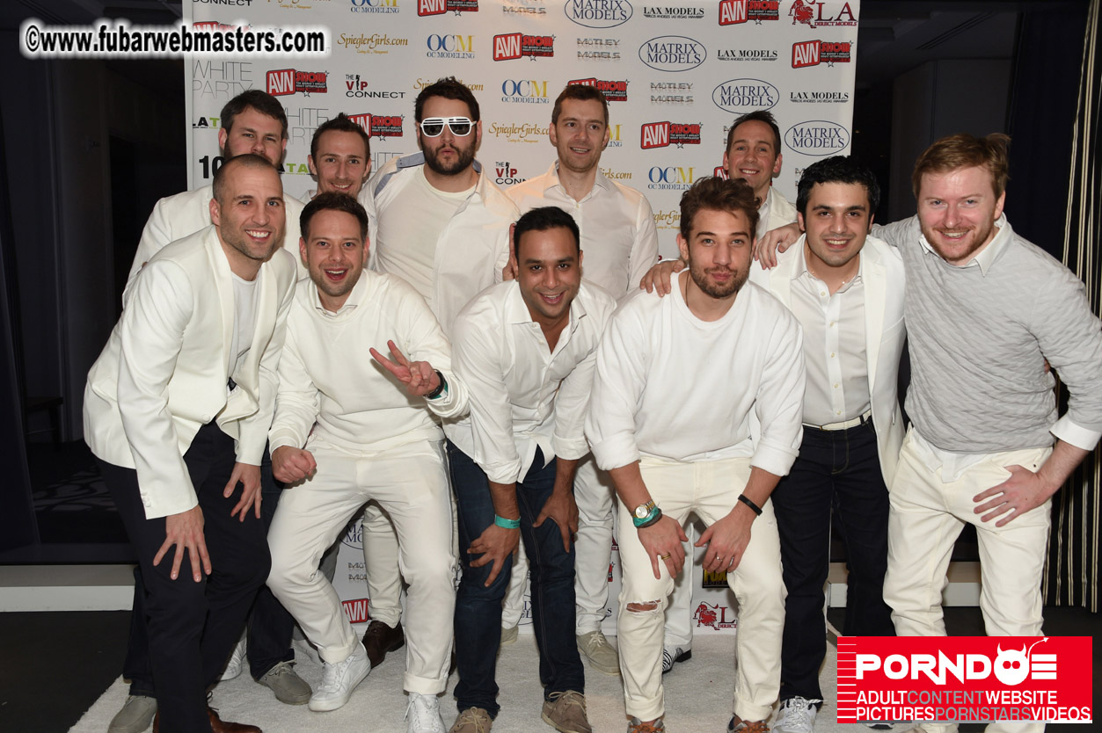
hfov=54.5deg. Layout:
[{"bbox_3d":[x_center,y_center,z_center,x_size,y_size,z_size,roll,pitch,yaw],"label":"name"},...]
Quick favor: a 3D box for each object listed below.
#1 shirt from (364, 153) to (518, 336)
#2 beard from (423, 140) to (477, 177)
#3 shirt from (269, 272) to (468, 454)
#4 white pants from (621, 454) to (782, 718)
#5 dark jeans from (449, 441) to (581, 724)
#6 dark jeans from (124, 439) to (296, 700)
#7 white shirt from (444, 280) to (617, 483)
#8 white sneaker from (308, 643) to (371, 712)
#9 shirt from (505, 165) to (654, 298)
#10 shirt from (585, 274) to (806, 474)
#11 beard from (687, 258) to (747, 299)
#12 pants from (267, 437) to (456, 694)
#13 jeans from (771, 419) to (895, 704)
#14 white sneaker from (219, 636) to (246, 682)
[{"bbox_3d":[-0.313,-0.239,3.100,0.480,0.720,0.330,1,13,-3],"label":"shirt"},{"bbox_3d":[-0.288,-0.598,3.050,0.150,0.115,0.110,0,8,-5],"label":"beard"},{"bbox_3d":[-0.475,-0.018,2.847,0.520,0.490,0.380,2,8,3],"label":"shirt"},{"bbox_3d":[0.384,0.569,2.857,0.420,0.750,0.450,2,8,4],"label":"white pants"},{"bbox_3d":[-0.091,0.537,2.850,0.350,0.820,0.370,0,8,-5],"label":"dark jeans"},{"bbox_3d":[-0.994,0.484,3.120,0.460,0.880,0.360,0,8,-9],"label":"dark jeans"},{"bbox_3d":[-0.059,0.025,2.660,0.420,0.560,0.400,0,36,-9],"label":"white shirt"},{"bbox_3d":[-0.616,0.900,3.150,0.110,0.120,0.290,4,8,18],"label":"white sneaker"},{"bbox_3d":[0.093,-0.240,3.160,0.470,0.700,0.300,1,11,0],"label":"shirt"},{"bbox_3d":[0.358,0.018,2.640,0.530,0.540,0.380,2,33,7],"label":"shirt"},{"bbox_3d":[0.378,-0.202,2.420,0.135,0.100,0.100,2,8,6],"label":"beard"},{"bbox_3d":[-0.520,0.510,2.920,0.450,0.800,0.440,2,8,7],"label":"pants"},{"bbox_3d":[0.752,0.540,2.860,0.350,0.830,0.310,3,8,11],"label":"jeans"},{"bbox_3d":[-1.008,0.879,3.374,0.105,0.115,0.295,1,8,0],"label":"white sneaker"}]

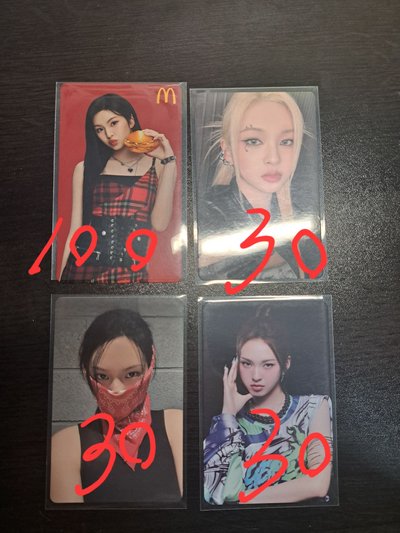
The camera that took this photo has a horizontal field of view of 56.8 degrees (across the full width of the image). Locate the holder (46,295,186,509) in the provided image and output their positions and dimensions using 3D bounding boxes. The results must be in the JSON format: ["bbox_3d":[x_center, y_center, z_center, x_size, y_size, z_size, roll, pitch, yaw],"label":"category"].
[{"bbox_3d":[-0.035,0.057,0.159,0.059,0.001,0.089,0,87,-2],"label":"holder"}]

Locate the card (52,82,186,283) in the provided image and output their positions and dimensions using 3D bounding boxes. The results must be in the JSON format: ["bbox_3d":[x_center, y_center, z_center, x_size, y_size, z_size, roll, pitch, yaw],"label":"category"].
[{"bbox_3d":[-0.035,-0.038,0.164,0.059,0.001,0.089,0,87,-2],"label":"card"}]

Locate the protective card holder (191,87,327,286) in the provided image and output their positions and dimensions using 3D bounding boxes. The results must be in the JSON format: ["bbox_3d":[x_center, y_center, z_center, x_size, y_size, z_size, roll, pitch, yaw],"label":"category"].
[{"bbox_3d":[0.026,-0.037,0.166,0.059,0.001,0.089,-2,87,-2],"label":"protective card holder"}]

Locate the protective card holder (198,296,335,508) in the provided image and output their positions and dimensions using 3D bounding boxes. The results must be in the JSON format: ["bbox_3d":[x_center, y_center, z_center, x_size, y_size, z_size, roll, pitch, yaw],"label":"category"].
[{"bbox_3d":[0.029,0.058,0.160,0.059,0.001,0.089,-1,87,-2],"label":"protective card holder"}]

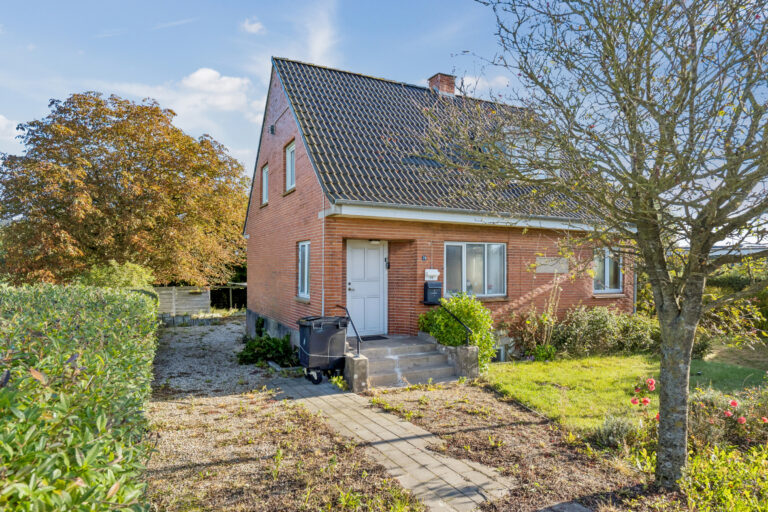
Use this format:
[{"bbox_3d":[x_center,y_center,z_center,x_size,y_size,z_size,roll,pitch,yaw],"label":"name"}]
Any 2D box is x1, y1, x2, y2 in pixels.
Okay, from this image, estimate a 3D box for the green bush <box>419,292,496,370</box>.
[{"bbox_3d":[1.558,1.503,9.638,1.560,1.530,1.550,0,-1,0],"label":"green bush"}]

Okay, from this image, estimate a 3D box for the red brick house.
[{"bbox_3d":[1.194,-1.638,15.239,9.600,8.350,9.300,1,-2,-26],"label":"red brick house"}]

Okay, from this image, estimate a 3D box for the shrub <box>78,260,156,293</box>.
[{"bbox_3d":[-10.795,1.563,18.969,3.000,2.600,2.800,1,-2,-26],"label":"shrub"}]

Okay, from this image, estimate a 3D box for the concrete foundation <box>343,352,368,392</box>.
[{"bbox_3d":[-0.488,1.977,7.936,0.260,0.545,0.540,1,-2,-26],"label":"concrete foundation"}]

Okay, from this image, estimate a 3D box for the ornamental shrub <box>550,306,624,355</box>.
[{"bbox_3d":[5.072,1.825,11.649,2.250,1.170,1.330,1,-2,-26],"label":"ornamental shrub"}]

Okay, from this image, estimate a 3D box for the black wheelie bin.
[{"bbox_3d":[-1.140,1.694,8.680,0.770,1.160,0.760,1,-1,-24],"label":"black wheelie bin"}]

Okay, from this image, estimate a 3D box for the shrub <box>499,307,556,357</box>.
[{"bbox_3d":[3.343,1.772,10.973,1.450,1.190,1.080,1,-2,-26],"label":"shrub"}]

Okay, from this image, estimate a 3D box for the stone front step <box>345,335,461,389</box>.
[{"bbox_3d":[0.034,1.984,9.106,1.970,0.530,1.900,1,-2,-26],"label":"stone front step"}]

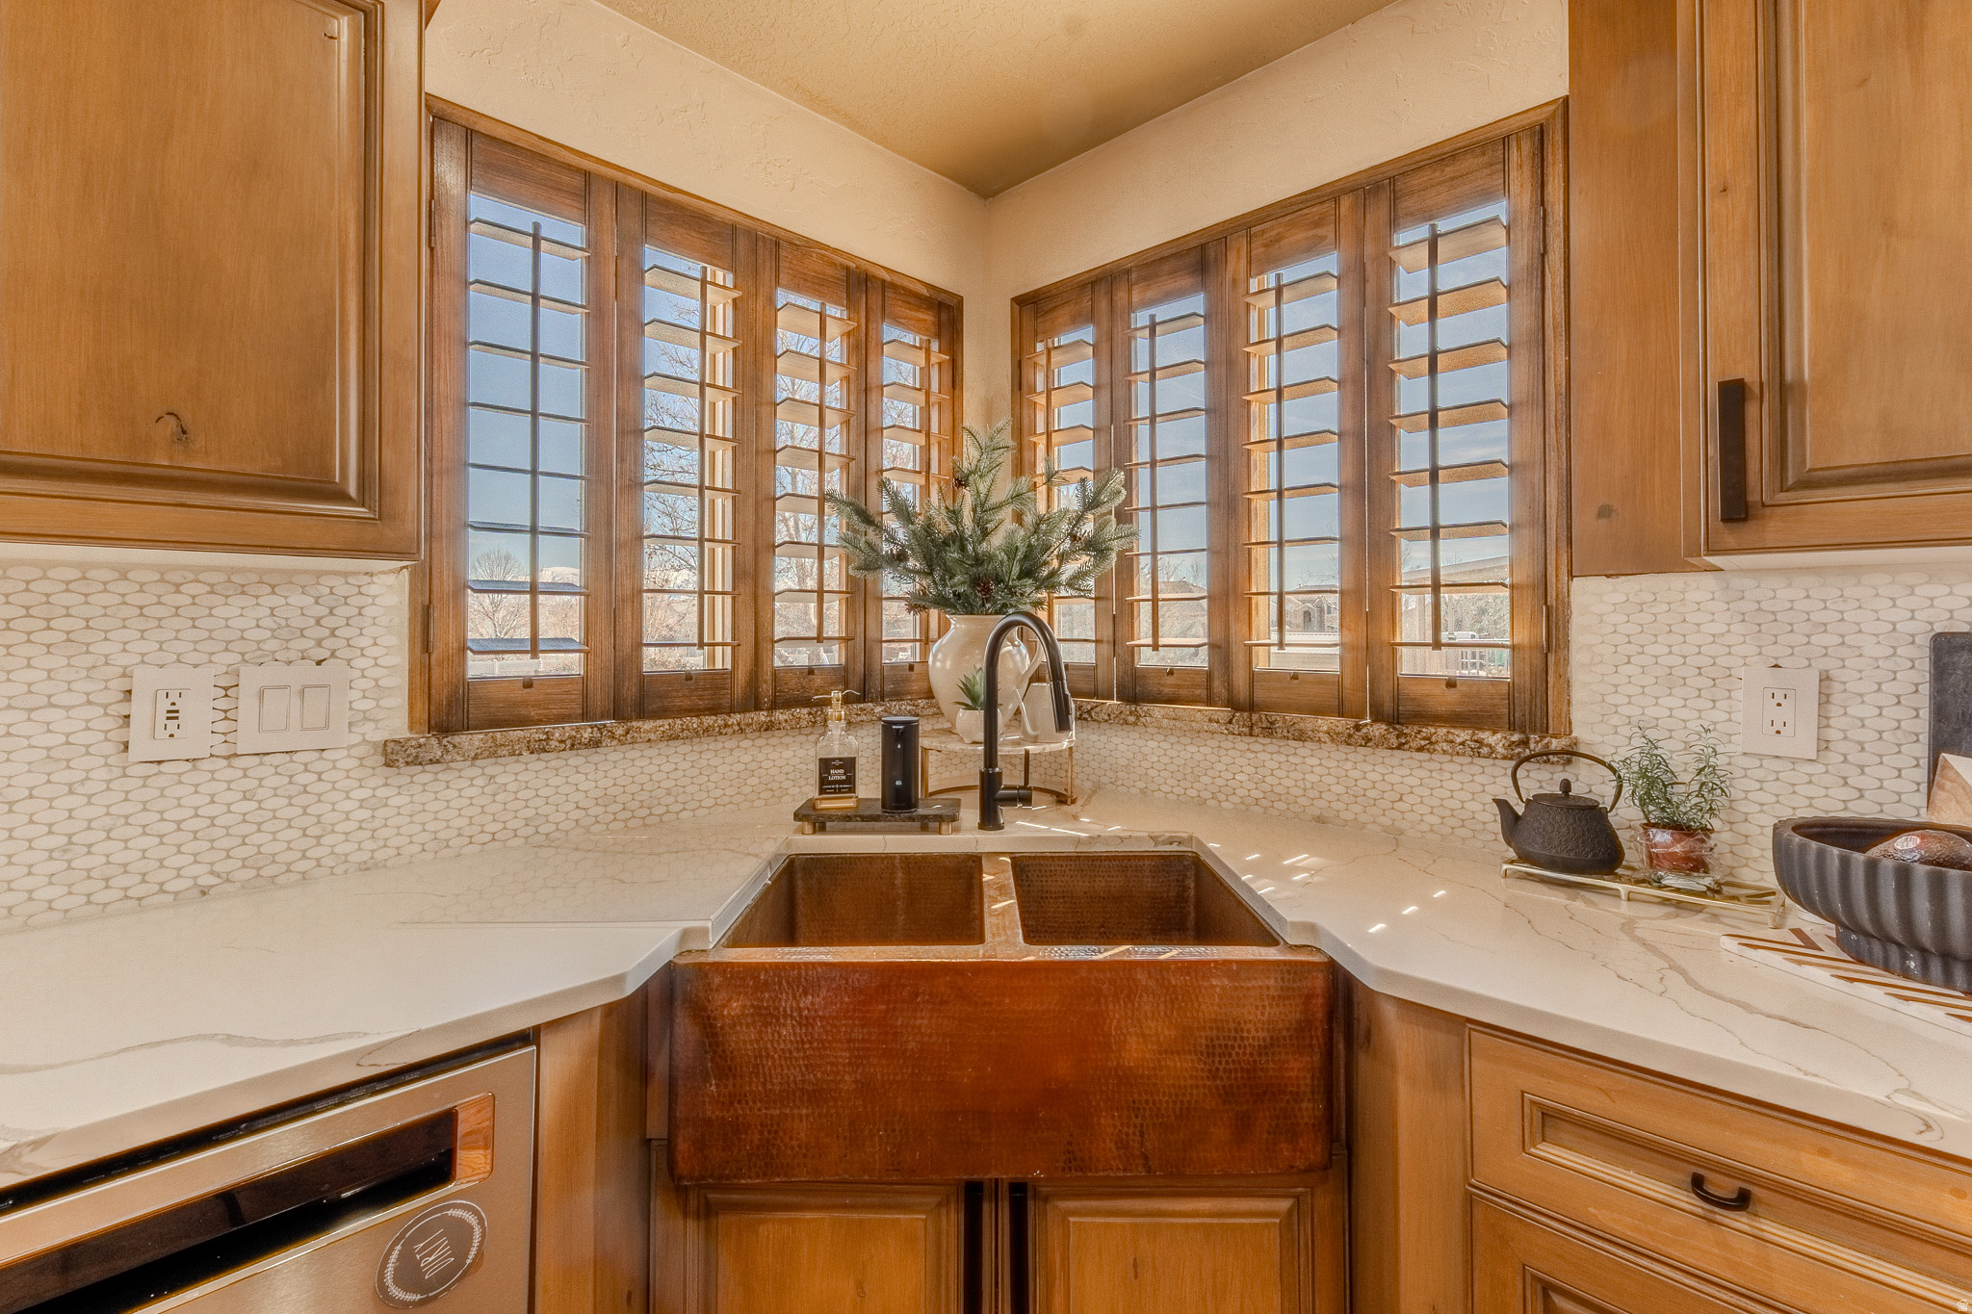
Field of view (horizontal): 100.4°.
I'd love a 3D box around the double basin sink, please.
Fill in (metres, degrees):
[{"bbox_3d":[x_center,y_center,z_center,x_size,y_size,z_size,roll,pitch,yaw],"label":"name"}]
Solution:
[{"bbox_3d":[0.015,0.503,1.292,0.828,0.276,0.536,0,2,-1],"label":"double basin sink"}]

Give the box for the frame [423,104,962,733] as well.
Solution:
[{"bbox_3d":[-0.476,-0.396,1.708,0.075,1.010,1.191,2,3,44],"label":"frame"}]

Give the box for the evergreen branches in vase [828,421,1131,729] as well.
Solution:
[{"bbox_3d":[-0.012,-0.172,1.730,0.620,0.640,0.460,0,1,0],"label":"evergreen branches in vase"}]

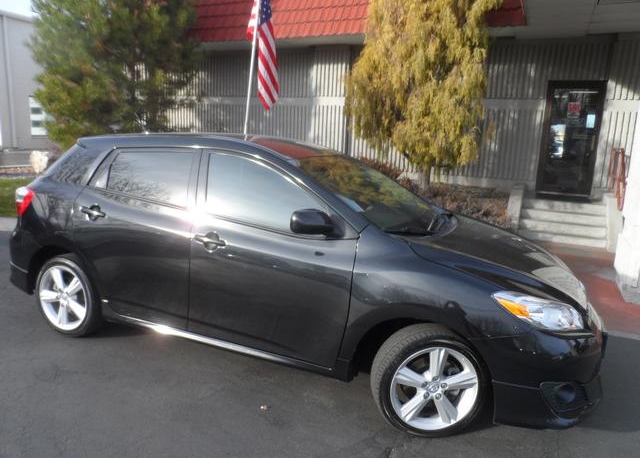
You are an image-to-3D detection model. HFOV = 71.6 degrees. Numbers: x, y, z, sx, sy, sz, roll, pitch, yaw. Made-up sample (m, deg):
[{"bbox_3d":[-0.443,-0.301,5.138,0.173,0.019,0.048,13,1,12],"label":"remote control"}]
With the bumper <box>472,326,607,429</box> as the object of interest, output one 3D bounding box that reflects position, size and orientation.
[{"bbox_3d":[1.426,0.675,2.887,0.680,0.550,1.750,8,11,20],"label":"bumper"}]

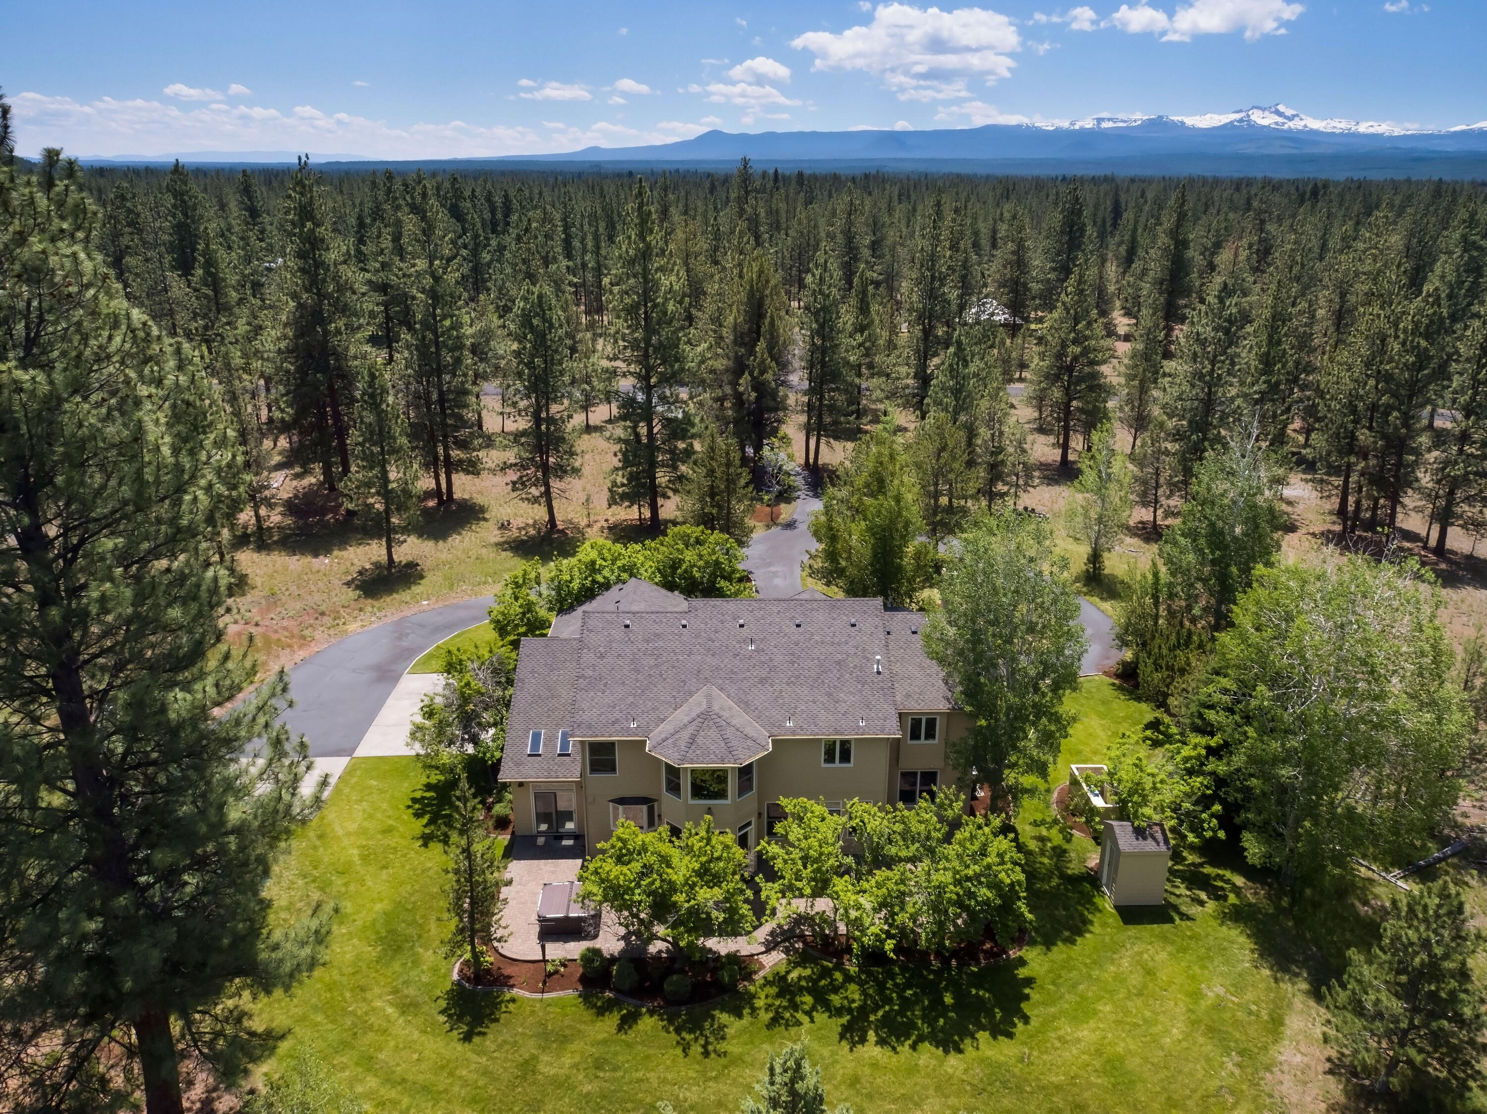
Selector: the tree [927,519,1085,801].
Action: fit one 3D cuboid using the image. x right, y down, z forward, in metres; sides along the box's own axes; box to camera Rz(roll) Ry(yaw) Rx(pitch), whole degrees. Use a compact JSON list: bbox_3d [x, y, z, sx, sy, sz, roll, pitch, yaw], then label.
[{"bbox_3d":[11.007,4.812,43.114,6.400,14.170,6.200,0,20,0],"label":"tree"}]

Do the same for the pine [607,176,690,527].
[{"bbox_3d":[-6.885,-14.238,75.700,6.500,25.810,6.500,1,21,0],"label":"pine"}]

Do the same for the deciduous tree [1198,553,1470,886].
[{"bbox_3d":[22.900,6.439,40.536,9.700,13.400,9.500,0,21,0],"label":"deciduous tree"}]

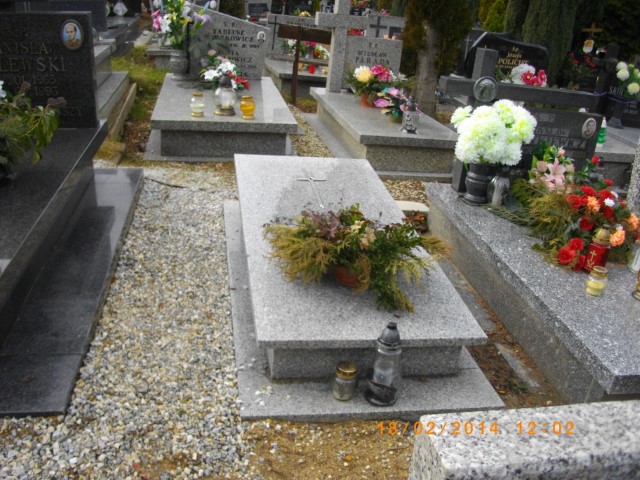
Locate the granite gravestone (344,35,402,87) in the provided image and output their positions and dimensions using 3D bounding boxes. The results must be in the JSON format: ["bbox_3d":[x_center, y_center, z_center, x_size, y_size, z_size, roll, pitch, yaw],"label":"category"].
[{"bbox_3d":[0.546,-1.798,6.082,0.590,0.505,0.100,0,24,-11],"label":"granite gravestone"}]

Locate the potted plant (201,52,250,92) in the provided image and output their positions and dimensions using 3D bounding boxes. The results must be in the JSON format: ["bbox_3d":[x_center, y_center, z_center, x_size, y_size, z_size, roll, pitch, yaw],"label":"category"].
[{"bbox_3d":[-0.915,-1.638,5.711,0.460,0.330,0.360,0,24,-11],"label":"potted plant"}]

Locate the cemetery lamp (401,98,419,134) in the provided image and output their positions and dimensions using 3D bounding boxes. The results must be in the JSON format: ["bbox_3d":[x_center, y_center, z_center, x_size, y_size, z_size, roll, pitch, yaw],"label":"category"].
[{"bbox_3d":[0.719,-0.990,4.708,0.138,0.260,0.138,0,24,-11],"label":"cemetery lamp"}]

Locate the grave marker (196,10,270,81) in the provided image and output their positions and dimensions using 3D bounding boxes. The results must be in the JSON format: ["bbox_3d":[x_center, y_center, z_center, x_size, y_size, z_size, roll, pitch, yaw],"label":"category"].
[{"bbox_3d":[-0.981,-2.077,6.215,0.840,0.710,0.100,-1,24,-16],"label":"grave marker"}]

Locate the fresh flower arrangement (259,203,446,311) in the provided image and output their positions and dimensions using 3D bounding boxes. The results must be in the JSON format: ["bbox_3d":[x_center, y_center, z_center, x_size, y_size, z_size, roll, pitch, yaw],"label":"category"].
[{"bbox_3d":[0.138,0.038,2.438,0.750,0.260,0.480,1,24,-11],"label":"fresh flower arrangement"}]

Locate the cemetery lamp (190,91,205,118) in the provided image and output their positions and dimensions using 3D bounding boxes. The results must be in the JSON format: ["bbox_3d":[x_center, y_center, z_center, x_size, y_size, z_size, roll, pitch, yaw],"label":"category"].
[{"bbox_3d":[-0.962,-1.076,4.662,0.107,0.186,0.107,0,24,-11],"label":"cemetery lamp"}]

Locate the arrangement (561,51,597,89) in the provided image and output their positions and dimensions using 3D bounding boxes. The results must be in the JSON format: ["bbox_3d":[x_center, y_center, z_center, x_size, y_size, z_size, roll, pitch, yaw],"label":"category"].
[{"bbox_3d":[3.433,-2.265,7.858,0.420,0.480,0.370,1,24,-11],"label":"arrangement"}]

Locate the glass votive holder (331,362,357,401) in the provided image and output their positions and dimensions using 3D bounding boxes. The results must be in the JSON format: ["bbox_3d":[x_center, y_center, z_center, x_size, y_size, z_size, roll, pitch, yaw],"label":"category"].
[{"bbox_3d":[0.085,0.490,2.052,0.073,0.132,0.073,1,24,-11],"label":"glass votive holder"}]

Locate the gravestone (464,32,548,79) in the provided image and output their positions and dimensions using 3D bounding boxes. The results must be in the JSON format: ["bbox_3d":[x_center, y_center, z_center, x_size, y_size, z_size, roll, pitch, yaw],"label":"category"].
[{"bbox_3d":[2.480,-2.413,7.835,1.150,0.630,0.100,-1,24,-16],"label":"gravestone"}]

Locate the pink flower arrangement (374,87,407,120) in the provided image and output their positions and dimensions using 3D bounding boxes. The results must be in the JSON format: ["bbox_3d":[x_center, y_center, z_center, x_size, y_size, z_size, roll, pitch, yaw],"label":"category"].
[{"bbox_3d":[0.615,-1.138,4.978,0.310,0.285,0.280,0,24,-11],"label":"pink flower arrangement"}]

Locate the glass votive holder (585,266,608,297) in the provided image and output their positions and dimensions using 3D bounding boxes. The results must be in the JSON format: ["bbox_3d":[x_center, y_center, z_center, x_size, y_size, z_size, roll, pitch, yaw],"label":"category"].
[{"bbox_3d":[1.115,0.162,2.366,0.079,0.110,0.079,1,24,-11],"label":"glass votive holder"}]

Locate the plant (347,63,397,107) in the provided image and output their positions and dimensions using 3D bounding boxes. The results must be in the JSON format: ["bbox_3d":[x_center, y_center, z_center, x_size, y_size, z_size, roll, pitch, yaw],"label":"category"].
[{"bbox_3d":[0.478,-1.407,5.442,0.440,0.355,0.360,0,24,-11],"label":"plant"}]

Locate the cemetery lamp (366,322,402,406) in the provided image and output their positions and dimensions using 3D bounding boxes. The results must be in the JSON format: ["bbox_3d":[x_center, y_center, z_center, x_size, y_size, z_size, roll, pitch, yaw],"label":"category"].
[{"bbox_3d":[0.229,0.420,2.030,0.118,0.302,0.118,1,24,-11],"label":"cemetery lamp"}]

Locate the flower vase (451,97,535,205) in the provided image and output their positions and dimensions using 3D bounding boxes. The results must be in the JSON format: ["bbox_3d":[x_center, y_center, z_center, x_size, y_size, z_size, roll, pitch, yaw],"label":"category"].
[{"bbox_3d":[0.967,-0.483,3.292,0.440,0.550,0.410,0,24,-11],"label":"flower vase"}]

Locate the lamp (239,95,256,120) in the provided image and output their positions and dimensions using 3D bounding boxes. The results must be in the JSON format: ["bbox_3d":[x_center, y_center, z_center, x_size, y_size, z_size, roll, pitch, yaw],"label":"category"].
[{"bbox_3d":[-0.550,-1.026,4.577,0.115,0.166,0.115,1,24,-11],"label":"lamp"}]

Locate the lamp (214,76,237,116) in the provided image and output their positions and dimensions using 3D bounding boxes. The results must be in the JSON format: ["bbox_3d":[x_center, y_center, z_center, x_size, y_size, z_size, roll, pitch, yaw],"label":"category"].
[{"bbox_3d":[-0.760,-1.171,4.771,0.172,0.300,0.172,0,24,-11],"label":"lamp"}]

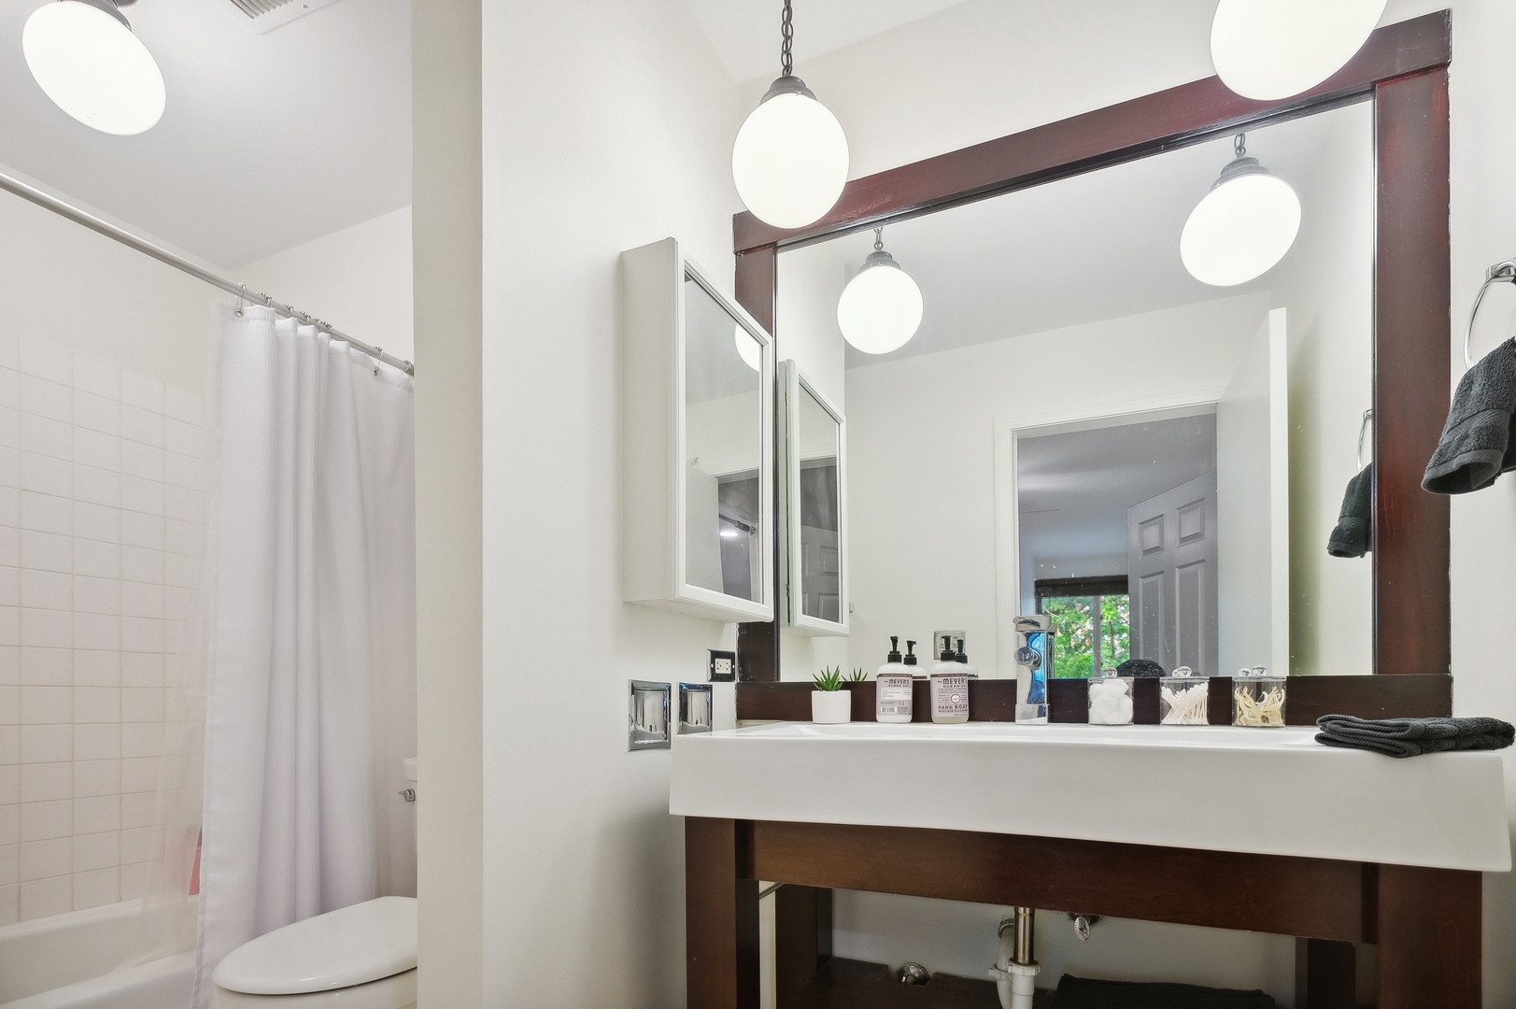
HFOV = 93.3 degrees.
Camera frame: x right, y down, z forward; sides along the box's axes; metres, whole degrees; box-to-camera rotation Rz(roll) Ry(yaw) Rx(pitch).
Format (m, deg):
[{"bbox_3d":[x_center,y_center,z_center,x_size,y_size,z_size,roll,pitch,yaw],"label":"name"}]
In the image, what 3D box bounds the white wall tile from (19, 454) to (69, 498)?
[{"bbox_3d":[-2.032,-0.082,2.044,0.010,0.109,0.111,-1,-7,27],"label":"white wall tile"}]

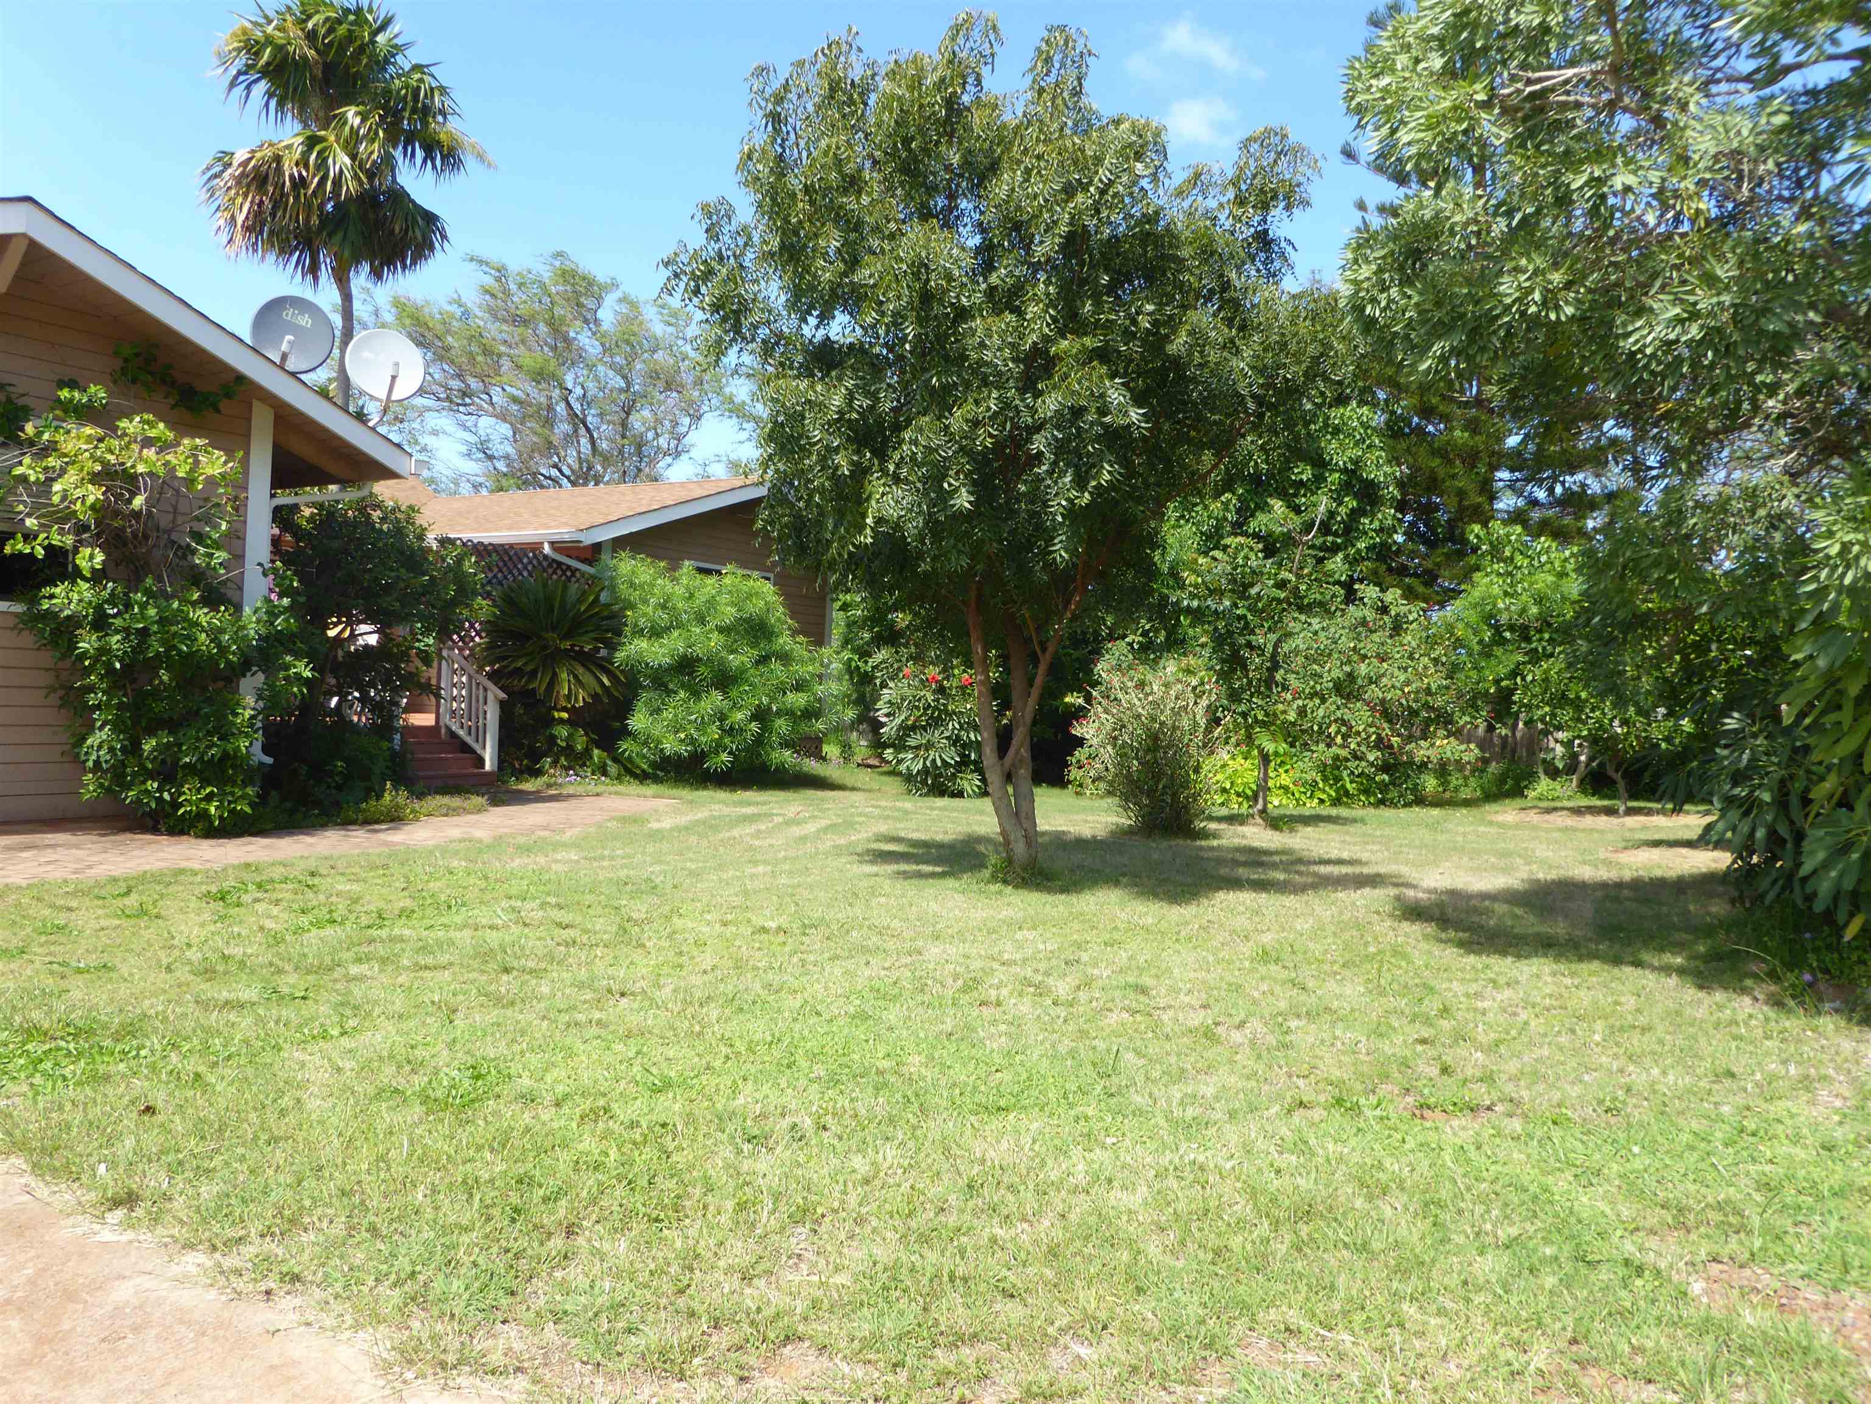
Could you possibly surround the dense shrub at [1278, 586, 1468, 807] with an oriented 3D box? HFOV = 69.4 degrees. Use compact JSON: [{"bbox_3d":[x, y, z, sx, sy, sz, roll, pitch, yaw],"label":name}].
[{"bbox_3d":[6.482,-0.128,19.999,2.813,3.179,2.500,3,1,18],"label":"dense shrub"}]

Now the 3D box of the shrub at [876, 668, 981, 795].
[{"bbox_3d":[-0.045,0.360,17.200,1.377,1.629,1.300,3,1,0],"label":"shrub"}]

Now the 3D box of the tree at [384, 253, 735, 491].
[{"bbox_3d":[-9.021,-5.114,32.051,8.793,11.060,8.000,3,1,-16],"label":"tree"}]

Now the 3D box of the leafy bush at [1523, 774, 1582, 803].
[{"bbox_3d":[9.952,1.403,21.800,0.967,0.471,0.800,3,1,25],"label":"leafy bush"}]

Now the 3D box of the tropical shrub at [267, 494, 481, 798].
[{"bbox_3d":[-5.725,-0.672,13.800,2.209,2.907,2.000,3,1,-23],"label":"tropical shrub"}]

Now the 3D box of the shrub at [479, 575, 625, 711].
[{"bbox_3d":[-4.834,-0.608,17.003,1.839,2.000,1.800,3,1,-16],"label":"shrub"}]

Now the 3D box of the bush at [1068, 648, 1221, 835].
[{"bbox_3d":[2.206,0.395,14.199,1.598,1.908,1.450,3,1,9],"label":"bush"}]

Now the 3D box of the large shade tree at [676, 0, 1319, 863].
[{"bbox_3d":[0.448,-2.093,10.900,5.224,6.876,4.800,3,1,2],"label":"large shade tree"}]

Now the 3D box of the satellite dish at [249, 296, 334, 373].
[{"bbox_3d":[-5.775,-3.284,12.157,0.750,0.780,0.450,2,-10,-37],"label":"satellite dish"}]

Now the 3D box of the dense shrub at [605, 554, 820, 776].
[{"bbox_3d":[-3.062,-0.519,18.500,2.942,3.019,2.700,3,1,-9],"label":"dense shrub"}]

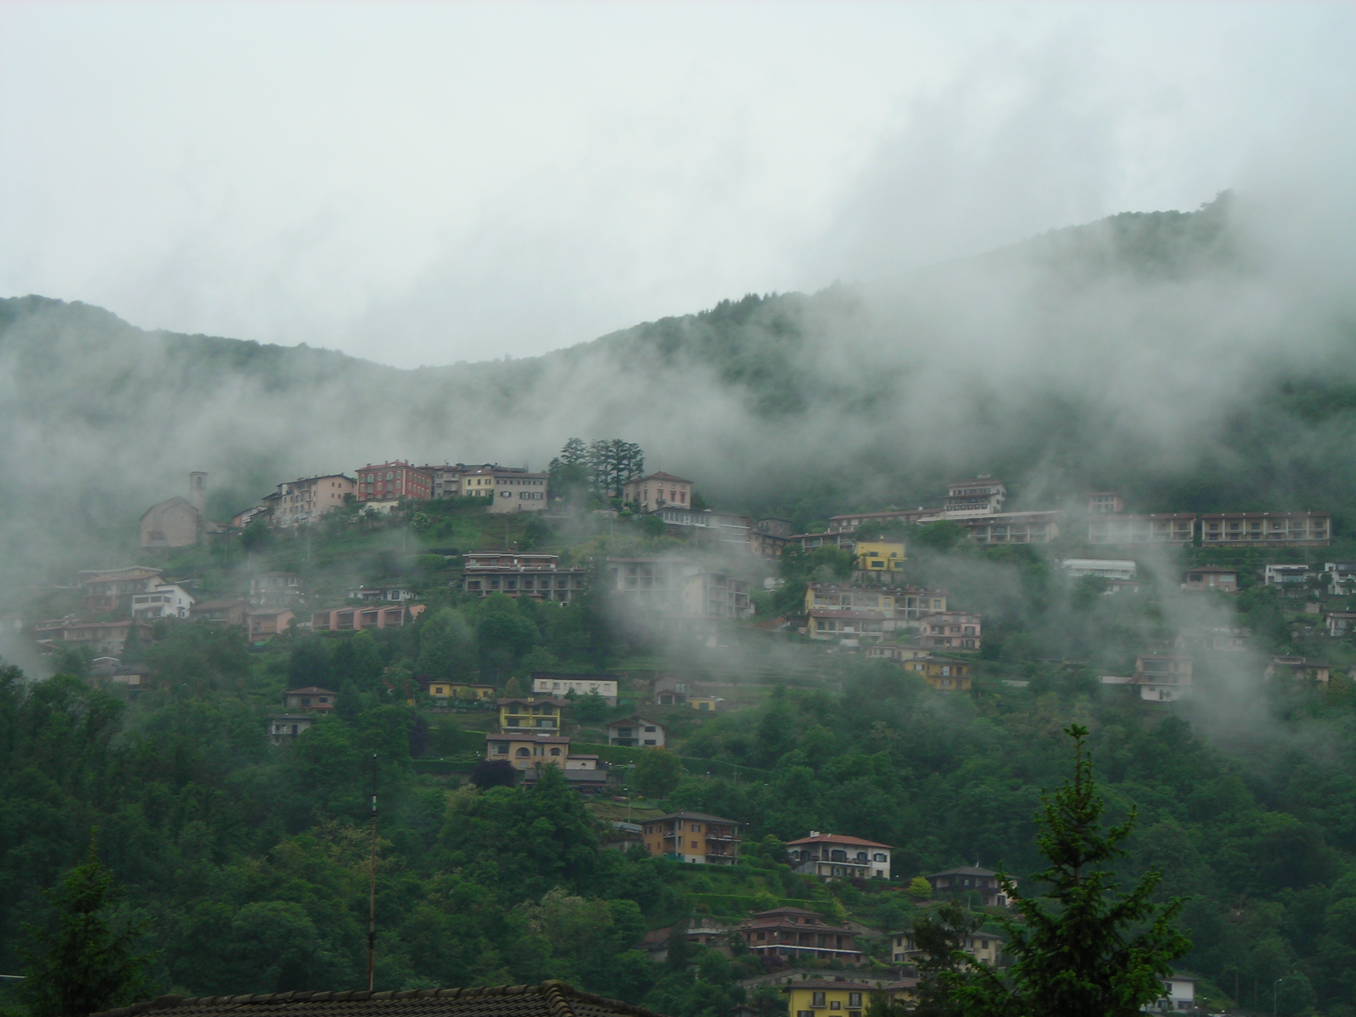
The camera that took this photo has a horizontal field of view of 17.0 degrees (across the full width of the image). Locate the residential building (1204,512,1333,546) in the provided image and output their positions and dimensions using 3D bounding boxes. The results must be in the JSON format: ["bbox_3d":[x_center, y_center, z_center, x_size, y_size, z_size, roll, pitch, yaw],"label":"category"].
[{"bbox_3d":[170.680,6.470,1320.000,37.000,11.590,11.000,-1,-10,6],"label":"residential building"}]

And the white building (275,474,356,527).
[{"bbox_3d":[-99.280,-1.800,1245.000,13.500,15.510,18.480,9,-13,-42],"label":"white building"}]

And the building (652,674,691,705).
[{"bbox_3d":[-1.450,41.390,1025.000,8.390,7.560,9.000,1,-10,-3],"label":"building"}]

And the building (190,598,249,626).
[{"bbox_3d":[-109.630,25.490,1090.000,10.800,7.110,11.500,-5,-11,24],"label":"building"}]

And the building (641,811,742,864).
[{"bbox_3d":[2.150,58.090,800.000,14.630,9.720,10.400,8,-13,-39],"label":"building"}]

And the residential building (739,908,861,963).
[{"bbox_3d":[19.620,69.540,740.000,11.000,9.350,20.000,-10,-14,43],"label":"residential building"}]

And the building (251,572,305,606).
[{"bbox_3d":[-95.270,19.500,1080.000,12.740,9.160,10.000,1,-10,-4],"label":"building"}]

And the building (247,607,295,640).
[{"bbox_3d":[-94.880,27.150,1060.000,7.600,8.190,9.500,-4,-11,20],"label":"building"}]

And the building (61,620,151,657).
[{"bbox_3d":[-130.400,30.110,1035.000,18.000,8.940,9.000,-4,-11,20],"label":"building"}]

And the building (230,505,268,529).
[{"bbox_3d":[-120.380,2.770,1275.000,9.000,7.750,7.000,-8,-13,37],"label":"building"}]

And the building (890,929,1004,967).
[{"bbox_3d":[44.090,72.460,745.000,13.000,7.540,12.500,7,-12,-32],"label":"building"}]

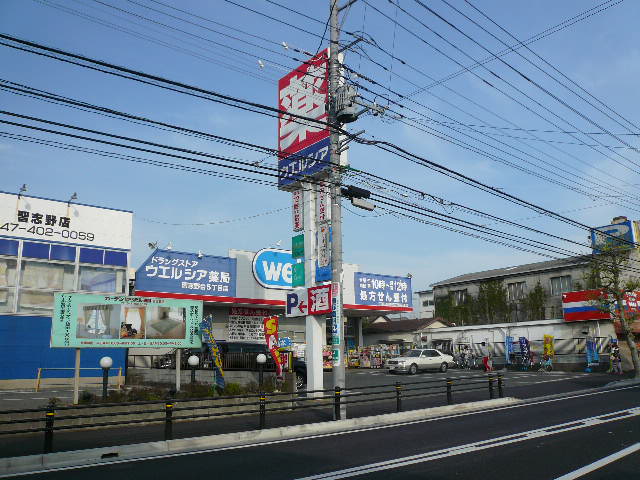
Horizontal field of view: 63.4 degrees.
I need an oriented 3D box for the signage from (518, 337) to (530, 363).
[{"bbox_3d":[13.625,7.410,34.500,0.550,1.800,0.120,-10,-15,36],"label":"signage"}]

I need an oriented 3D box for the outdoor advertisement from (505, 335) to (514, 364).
[{"bbox_3d":[12.329,7.151,33.682,0.600,1.842,0.200,-11,-16,39],"label":"outdoor advertisement"}]

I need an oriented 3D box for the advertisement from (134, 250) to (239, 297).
[{"bbox_3d":[-7.102,1.883,28.208,5.538,2.168,0.250,9,-15,-37],"label":"advertisement"}]

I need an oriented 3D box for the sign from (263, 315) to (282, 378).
[{"bbox_3d":[-1.277,2.893,14.215,0.550,1.655,0.250,-5,-13,18],"label":"sign"}]

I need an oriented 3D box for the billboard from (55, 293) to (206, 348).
[{"bbox_3d":[-4.293,1.914,11.996,3.469,1.143,0.120,9,-16,-39],"label":"billboard"}]

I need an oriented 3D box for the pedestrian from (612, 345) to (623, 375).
[{"bbox_3d":[15.236,6.136,26.512,0.500,1.580,0.400,-9,-15,34],"label":"pedestrian"}]

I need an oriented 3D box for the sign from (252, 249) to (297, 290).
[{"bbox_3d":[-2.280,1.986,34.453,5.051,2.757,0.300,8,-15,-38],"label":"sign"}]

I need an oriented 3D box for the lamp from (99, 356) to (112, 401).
[{"bbox_3d":[-4.847,3.156,11.750,0.280,1.000,0.280,9,-15,-37],"label":"lamp"}]

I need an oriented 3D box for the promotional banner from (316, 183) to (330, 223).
[{"bbox_3d":[0.131,-1.266,17.551,0.150,1.251,0.558,9,-15,-37],"label":"promotional banner"}]

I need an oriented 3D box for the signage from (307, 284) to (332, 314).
[{"bbox_3d":[-0.001,1.932,16.654,0.200,0.855,0.969,9,-15,-37],"label":"signage"}]

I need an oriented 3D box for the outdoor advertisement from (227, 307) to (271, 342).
[{"bbox_3d":[-4.570,5.561,34.114,3.282,2.340,0.120,8,-15,-38],"label":"outdoor advertisement"}]

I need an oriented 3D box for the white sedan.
[{"bbox_3d":[6.250,7.580,32.300,4.750,1.430,1.760,7,-15,-35],"label":"white sedan"}]

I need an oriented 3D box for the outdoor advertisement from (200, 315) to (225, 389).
[{"bbox_3d":[-2.646,2.753,12.800,0.550,1.800,0.250,2,-13,-11],"label":"outdoor advertisement"}]

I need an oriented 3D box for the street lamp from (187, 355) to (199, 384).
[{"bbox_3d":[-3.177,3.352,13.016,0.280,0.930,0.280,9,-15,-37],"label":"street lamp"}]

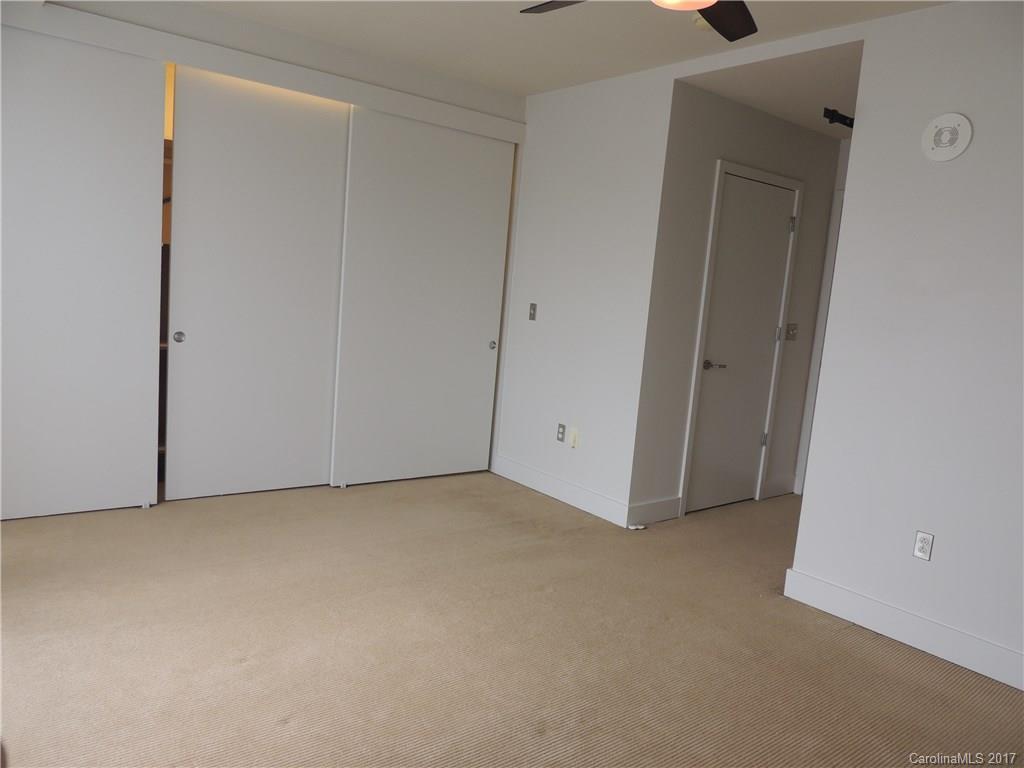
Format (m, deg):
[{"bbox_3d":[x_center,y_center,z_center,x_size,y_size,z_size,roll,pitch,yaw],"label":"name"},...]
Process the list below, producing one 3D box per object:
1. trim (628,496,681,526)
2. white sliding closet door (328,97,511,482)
[{"bbox_3d":[0.898,0.805,4.473,0.472,0.141,0.017,-2,10,-39],"label":"trim"},{"bbox_3d":[-0.583,-0.523,4.894,1.270,2.402,0.040,-2,10,-39],"label":"white sliding closet door"}]

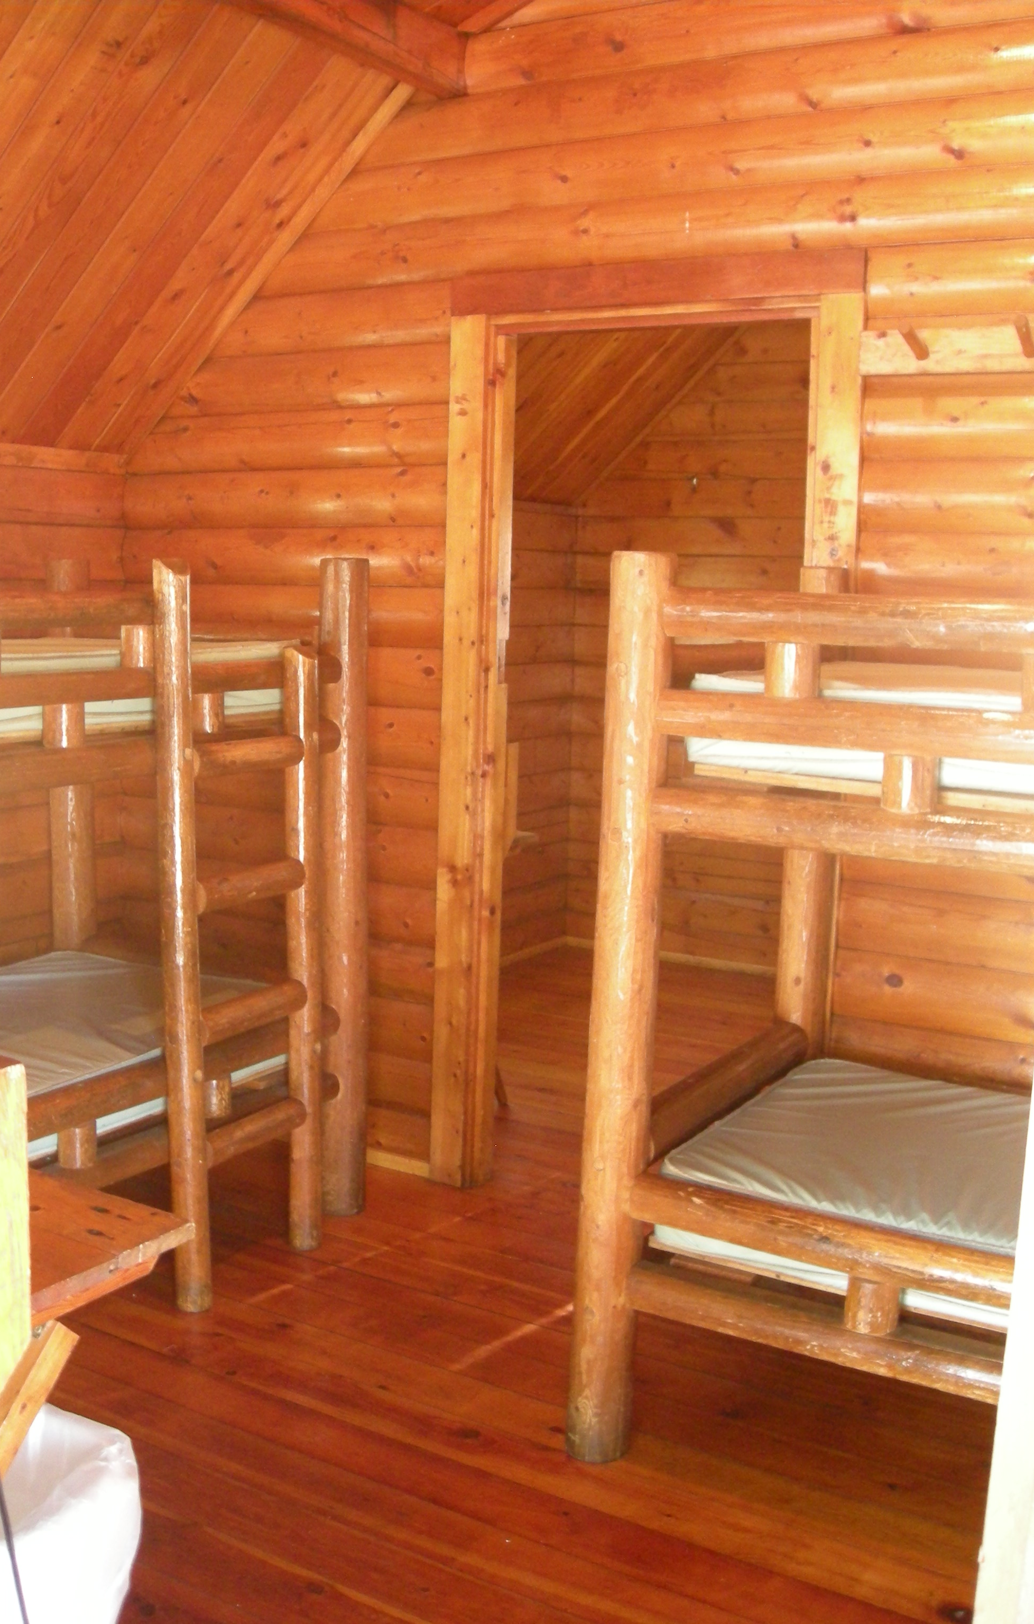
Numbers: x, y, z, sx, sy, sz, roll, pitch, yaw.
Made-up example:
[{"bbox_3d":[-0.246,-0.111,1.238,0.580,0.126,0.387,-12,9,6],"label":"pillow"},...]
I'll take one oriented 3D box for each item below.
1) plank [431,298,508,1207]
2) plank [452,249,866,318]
[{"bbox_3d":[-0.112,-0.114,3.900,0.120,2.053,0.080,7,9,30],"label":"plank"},{"bbox_3d":[0.280,-1.124,3.522,0.979,0.081,0.041,7,9,30],"label":"plank"}]

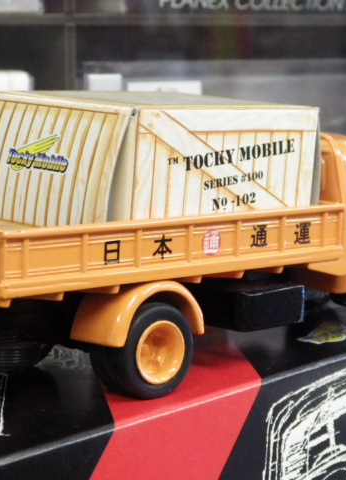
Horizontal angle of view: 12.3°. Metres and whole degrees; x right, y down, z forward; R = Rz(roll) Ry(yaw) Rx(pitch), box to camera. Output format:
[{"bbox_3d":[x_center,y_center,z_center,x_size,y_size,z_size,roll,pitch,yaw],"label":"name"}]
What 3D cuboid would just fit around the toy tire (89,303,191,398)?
[{"bbox_3d":[-0.007,0.024,0.354,0.021,0.021,0.013,-10,13,-41],"label":"toy tire"}]

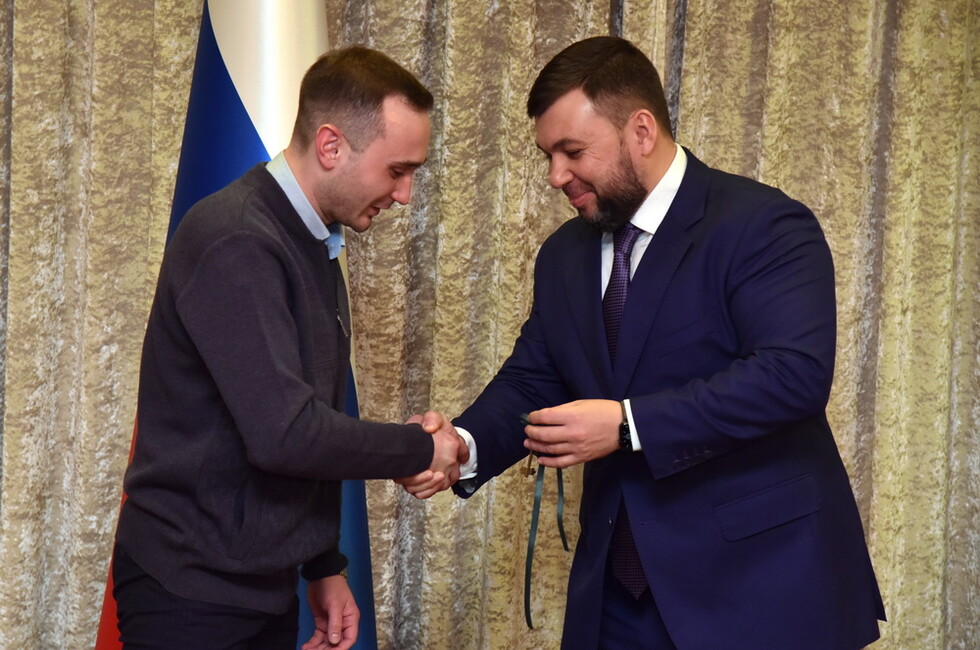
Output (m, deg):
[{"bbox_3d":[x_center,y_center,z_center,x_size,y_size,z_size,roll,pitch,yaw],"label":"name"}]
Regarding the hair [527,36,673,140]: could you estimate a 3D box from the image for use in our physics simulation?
[{"bbox_3d":[0.157,-0.327,3.850,0.205,0.170,0.170,-21,11,-23],"label":"hair"}]

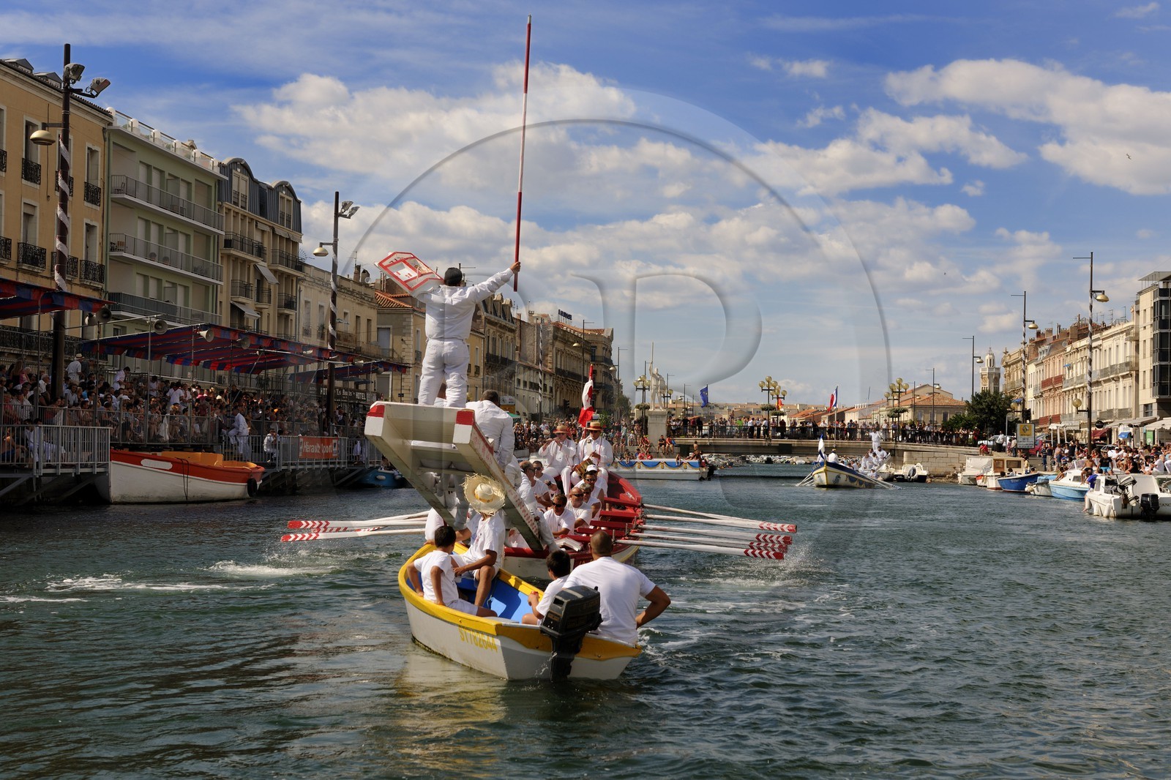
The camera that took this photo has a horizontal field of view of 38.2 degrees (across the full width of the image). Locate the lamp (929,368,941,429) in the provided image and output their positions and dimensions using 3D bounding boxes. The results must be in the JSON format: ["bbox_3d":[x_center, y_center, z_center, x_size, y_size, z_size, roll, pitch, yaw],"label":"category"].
[{"bbox_3d":[48.444,3.629,235.000,2.000,12.600,0.750,1,-2,8],"label":"lamp"}]

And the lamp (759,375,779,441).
[{"bbox_3d":[15.319,1.510,141.000,1.600,5.500,1.600,1,-2,8],"label":"lamp"}]

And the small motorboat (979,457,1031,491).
[{"bbox_3d":[24.116,4.847,97.000,2.100,1.900,5.200,1,-2,8],"label":"small motorboat"}]

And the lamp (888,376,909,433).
[{"bbox_3d":[25.400,1.560,137.000,1.550,5.150,1.550,1,-2,0],"label":"lamp"}]

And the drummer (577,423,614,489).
[{"bbox_3d":[0.159,1.192,27.900,0.620,1.300,0.750,0,-2,7],"label":"drummer"}]

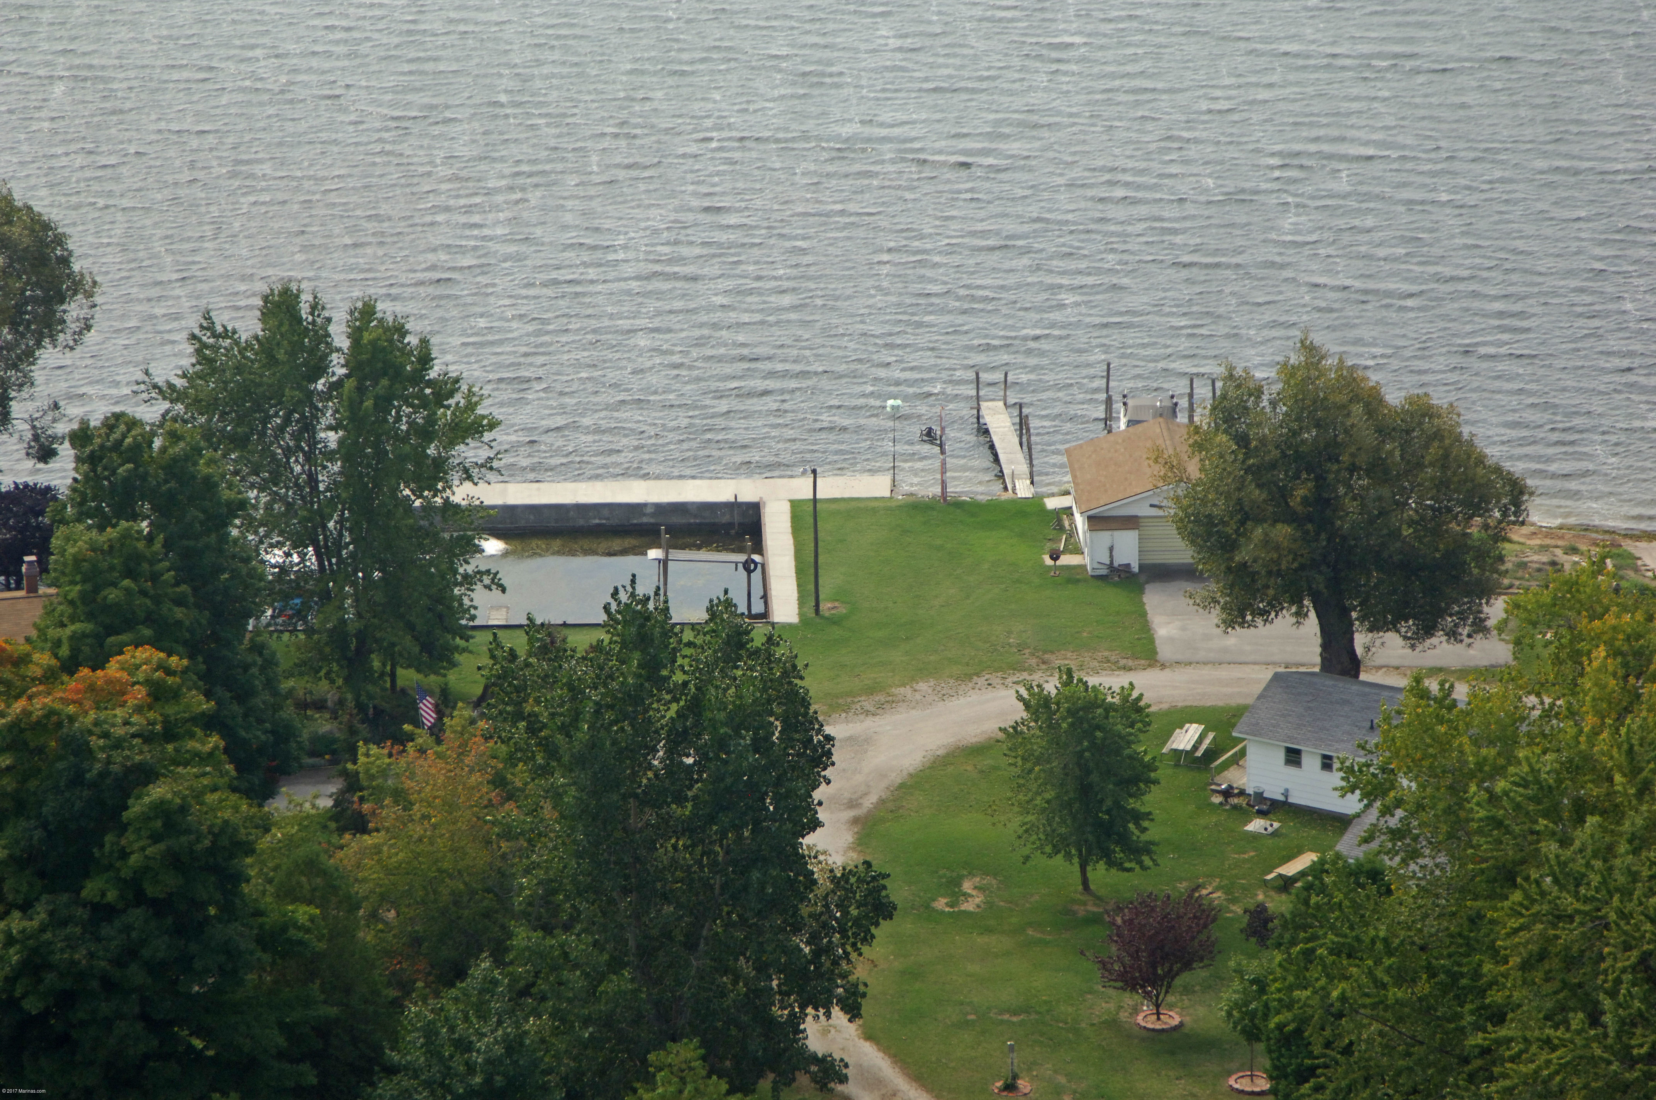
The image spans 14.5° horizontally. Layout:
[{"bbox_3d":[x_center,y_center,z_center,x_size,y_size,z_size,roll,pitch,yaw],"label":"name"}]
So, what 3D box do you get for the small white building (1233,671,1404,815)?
[{"bbox_3d":[20.766,7.207,245.383,8.800,3.850,7.100,11,24,27],"label":"small white building"}]

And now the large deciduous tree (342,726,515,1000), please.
[{"bbox_3d":[-13.979,11.292,225.971,6.500,10.000,6.300,0,21,0],"label":"large deciduous tree"}]

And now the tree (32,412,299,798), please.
[{"bbox_3d":[-25.317,1.960,247.326,10.157,15.112,9.852,0,19,0],"label":"tree"}]

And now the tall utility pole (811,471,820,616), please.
[{"bbox_3d":[-0.479,-0.306,267.069,0.280,6.339,0.280,0,19,0],"label":"tall utility pole"}]

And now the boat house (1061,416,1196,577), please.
[{"bbox_3d":[14.656,-2.354,276.850,8.476,3.739,9.389,-1,19,-2],"label":"boat house"}]

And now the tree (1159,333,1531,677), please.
[{"bbox_3d":[20.278,-1.384,253.426,14.500,14.200,13.500,0,21,0],"label":"tree"}]

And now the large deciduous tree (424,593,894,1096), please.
[{"bbox_3d":[-5.898,10.061,218.849,16.175,18.645,14.881,0,19,0],"label":"large deciduous tree"}]

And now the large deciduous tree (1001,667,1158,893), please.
[{"bbox_3d":[9.139,8.409,235.391,5.600,8.700,5.400,0,21,0],"label":"large deciduous tree"}]

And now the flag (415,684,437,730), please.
[{"bbox_3d":[-14.899,5.763,241.793,0.850,1.850,0.300,0,21,0],"label":"flag"}]

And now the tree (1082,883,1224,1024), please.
[{"bbox_3d":[11.265,14.126,225.904,4.600,4.750,4.400,0,21,0],"label":"tree"}]

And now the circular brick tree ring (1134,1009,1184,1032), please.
[{"bbox_3d":[11.518,16.290,226.669,1.620,0.170,1.620,0,21,0],"label":"circular brick tree ring"}]

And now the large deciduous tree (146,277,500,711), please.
[{"bbox_3d":[-20.019,-2.083,255.277,13.977,17.488,12.580,0,19,0],"label":"large deciduous tree"}]

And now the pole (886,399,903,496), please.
[{"bbox_3d":[2.890,-4.473,282.222,0.673,4.187,0.673,0,19,0],"label":"pole"}]

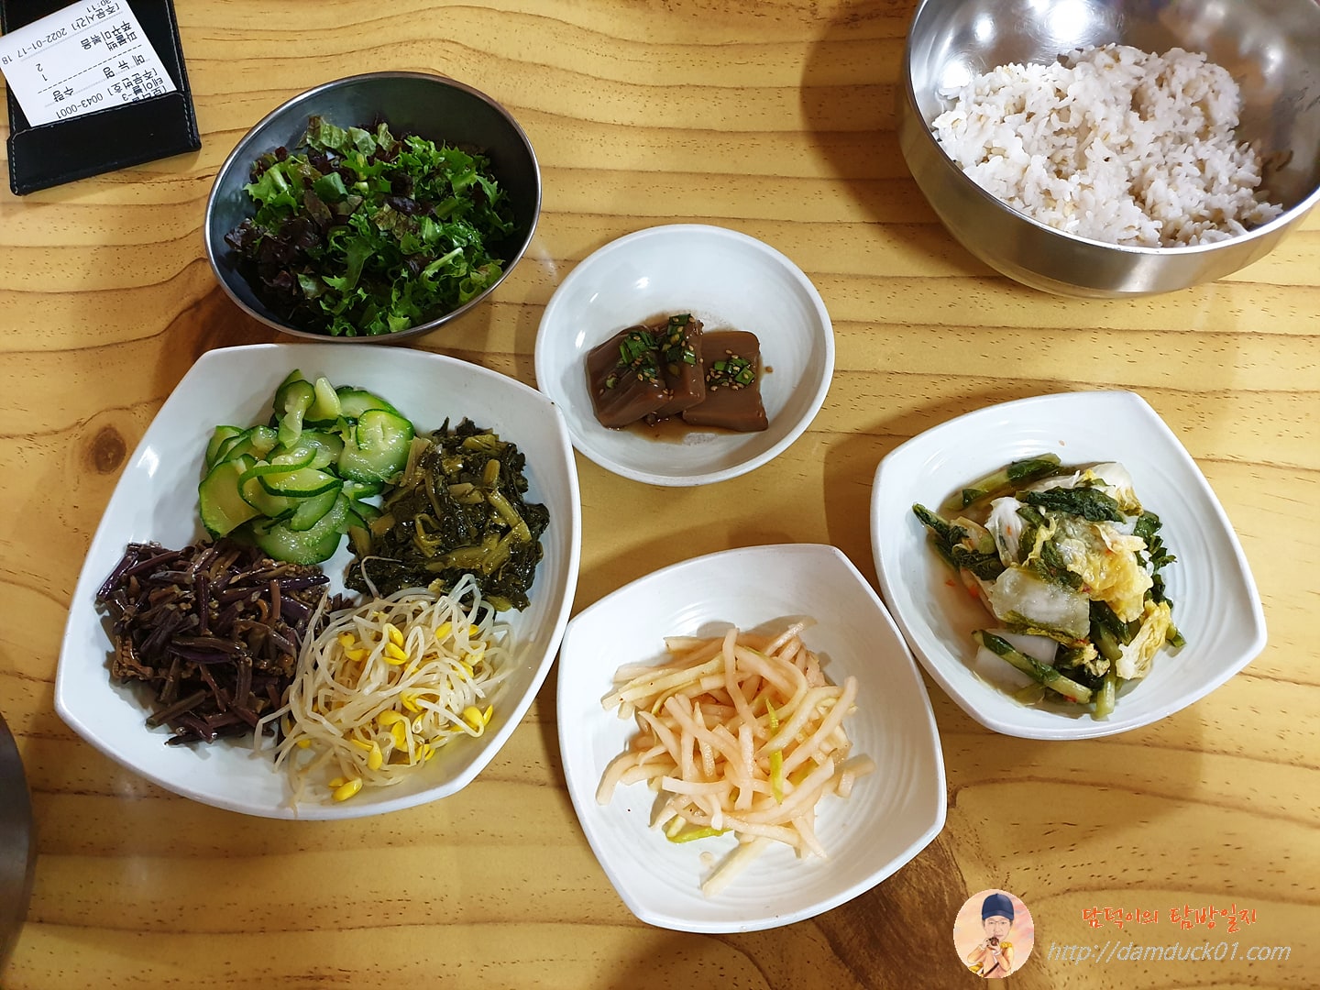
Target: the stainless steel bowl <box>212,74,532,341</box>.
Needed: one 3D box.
[{"bbox_3d":[-0.133,-0.130,0.491,0.157,0.056,0.157,-1,68,2],"label":"stainless steel bowl"}]

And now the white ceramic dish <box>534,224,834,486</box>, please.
[{"bbox_3d":[0.012,-0.061,0.469,0.137,0.033,0.137,-1,68,2],"label":"white ceramic dish"}]

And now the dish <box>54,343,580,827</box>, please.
[{"bbox_3d":[-0.136,0.036,0.430,0.204,0.043,0.204,9,68,6],"label":"dish"}]

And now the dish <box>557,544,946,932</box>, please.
[{"bbox_3d":[0.034,0.097,0.401,0.141,0.037,0.141,-20,68,-6],"label":"dish"}]

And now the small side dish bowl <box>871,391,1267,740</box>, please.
[{"bbox_3d":[0.164,0.034,0.422,0.143,0.037,0.143,-19,68,-5],"label":"small side dish bowl"}]

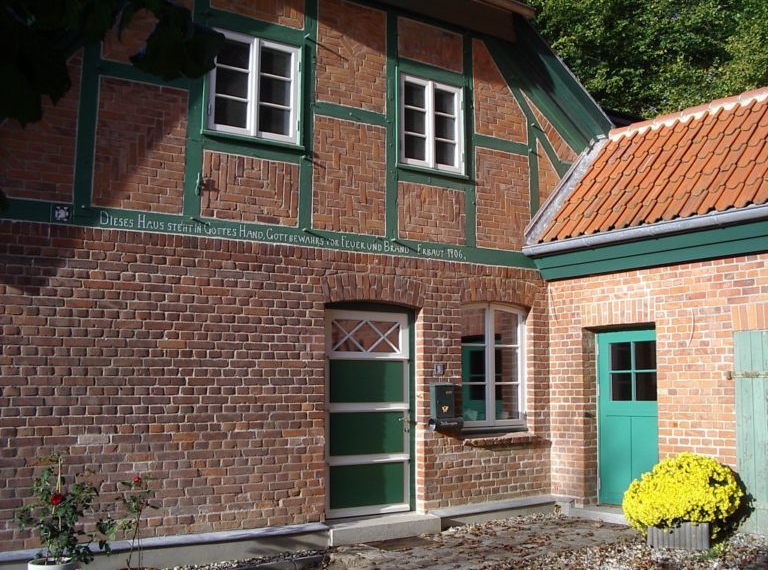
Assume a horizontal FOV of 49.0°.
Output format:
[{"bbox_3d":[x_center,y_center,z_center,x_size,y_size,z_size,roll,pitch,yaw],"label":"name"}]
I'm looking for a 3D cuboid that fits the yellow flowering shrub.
[{"bbox_3d":[2.719,1.908,7.680,1.060,0.780,0.880,-2,-7,14],"label":"yellow flowering shrub"}]

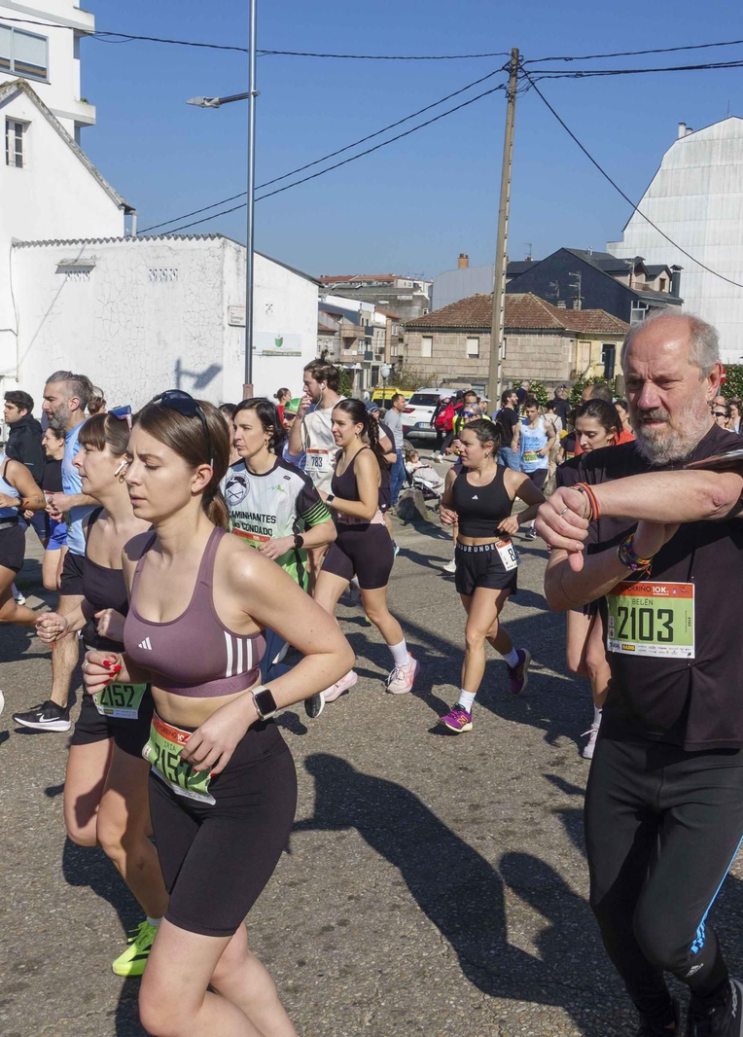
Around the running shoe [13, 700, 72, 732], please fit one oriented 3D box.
[{"bbox_3d":[-1.622,0.974,5.115,0.285,0.125,0.110,12,2,-31],"label":"running shoe"}]

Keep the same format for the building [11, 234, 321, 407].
[{"bbox_3d":[-4.203,-3.272,20.762,5.900,4.285,2.750,7,10,34],"label":"building"}]

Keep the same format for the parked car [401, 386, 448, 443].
[{"bbox_3d":[2.130,-2.920,29.700,1.830,1.620,4.350,3,8,15],"label":"parked car"}]

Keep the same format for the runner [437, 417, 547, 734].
[{"bbox_3d":[0.585,0.285,5.200,0.520,1.600,0.680,7,9,35],"label":"runner"}]

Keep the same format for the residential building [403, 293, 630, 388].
[{"bbox_3d":[9.066,-10.625,64.112,12.300,6.500,8.200,5,9,22],"label":"residential building"}]

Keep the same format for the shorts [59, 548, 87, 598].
[{"bbox_3d":[-1.325,0.215,4.970,0.340,0.360,0.400,-6,10,-42],"label":"shorts"}]

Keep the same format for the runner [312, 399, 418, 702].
[{"bbox_3d":[-0.010,0.175,5.650,0.720,1.620,0.500,-5,10,-41],"label":"runner"}]

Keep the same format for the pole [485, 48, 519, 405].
[{"bbox_3d":[3.110,-6.000,24.650,0.300,9.800,0.300,7,9,30],"label":"pole"}]

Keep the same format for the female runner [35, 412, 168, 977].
[{"bbox_3d":[-0.660,0.500,2.870,0.680,1.600,0.500,-6,10,-43],"label":"female runner"}]

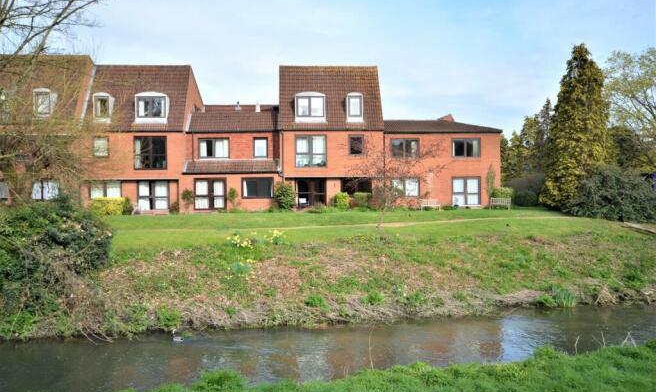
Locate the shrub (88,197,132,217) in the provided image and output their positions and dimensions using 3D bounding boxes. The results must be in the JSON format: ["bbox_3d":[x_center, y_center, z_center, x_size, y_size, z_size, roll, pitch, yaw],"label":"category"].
[{"bbox_3d":[-13.282,0.641,33.300,2.650,1.100,1.200,0,1,0],"label":"shrub"}]

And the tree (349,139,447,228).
[{"bbox_3d":[3.110,-0.559,24.400,4.300,3.950,4.000,0,1,0],"label":"tree"}]

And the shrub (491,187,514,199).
[{"bbox_3d":[11.970,0.144,37.300,1.500,1.450,1.200,0,1,0],"label":"shrub"}]

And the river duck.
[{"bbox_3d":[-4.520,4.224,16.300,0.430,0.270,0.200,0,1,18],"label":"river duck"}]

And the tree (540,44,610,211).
[{"bbox_3d":[16.500,-4.685,36.500,4.500,11.000,4.400,0,1,0],"label":"tree"}]

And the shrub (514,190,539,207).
[{"bbox_3d":[14.197,0.179,39.000,1.700,1.300,1.500,0,1,0],"label":"shrub"}]

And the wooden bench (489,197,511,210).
[{"bbox_3d":[11.471,0.544,36.200,1.300,0.850,0.600,0,1,0],"label":"wooden bench"}]

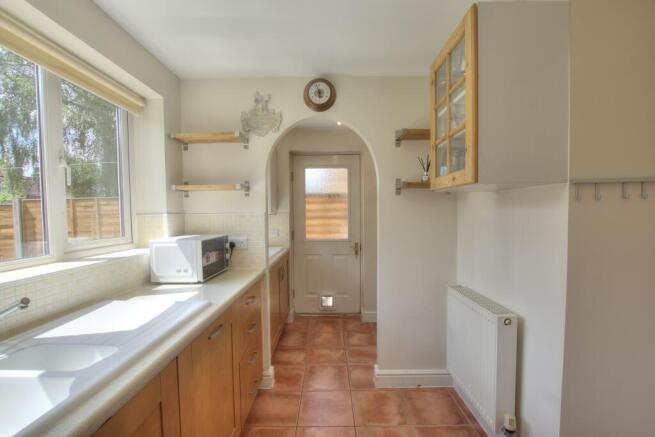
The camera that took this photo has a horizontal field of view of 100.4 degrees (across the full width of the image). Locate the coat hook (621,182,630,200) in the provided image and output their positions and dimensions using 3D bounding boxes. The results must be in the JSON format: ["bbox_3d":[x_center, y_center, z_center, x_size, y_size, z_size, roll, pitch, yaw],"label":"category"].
[{"bbox_3d":[1.141,-0.105,1.045,0.013,0.071,0.030,0,1,0],"label":"coat hook"}]

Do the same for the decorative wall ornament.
[{"bbox_3d":[-0.480,-0.767,1.995,0.308,0.321,0.030,0,1,0],"label":"decorative wall ornament"}]

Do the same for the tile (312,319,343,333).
[{"bbox_3d":[-0.002,1.255,3.215,0.345,0.010,0.338,0,1,0],"label":"tile"}]

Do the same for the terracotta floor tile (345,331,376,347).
[{"bbox_3d":[0.350,1.261,2.863,0.345,0.010,0.338,0,1,0],"label":"terracotta floor tile"}]

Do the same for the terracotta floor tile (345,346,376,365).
[{"bbox_3d":[0.348,1.238,2.458,0.340,0.010,0.332,0,1,0],"label":"terracotta floor tile"}]

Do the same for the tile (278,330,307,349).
[{"bbox_3d":[-0.355,1.238,2.787,0.340,0.010,0.332,0,1,0],"label":"tile"}]

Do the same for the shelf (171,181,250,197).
[{"bbox_3d":[-0.805,-0.209,1.893,0.476,0.116,0.180,0,1,0],"label":"shelf"}]

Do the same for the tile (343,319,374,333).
[{"bbox_3d":[0.350,1.255,3.215,0.345,0.010,0.338,0,1,0],"label":"tile"}]

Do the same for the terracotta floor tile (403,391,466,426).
[{"bbox_3d":[0.708,1.280,1.848,0.345,0.010,0.338,0,1,0],"label":"terracotta floor tile"}]

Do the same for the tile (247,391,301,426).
[{"bbox_3d":[-0.359,1.257,1.811,0.340,0.010,0.332,0,1,0],"label":"tile"}]

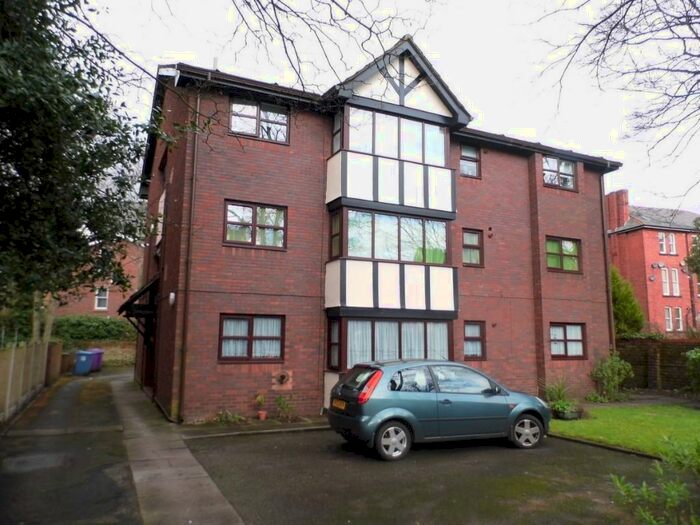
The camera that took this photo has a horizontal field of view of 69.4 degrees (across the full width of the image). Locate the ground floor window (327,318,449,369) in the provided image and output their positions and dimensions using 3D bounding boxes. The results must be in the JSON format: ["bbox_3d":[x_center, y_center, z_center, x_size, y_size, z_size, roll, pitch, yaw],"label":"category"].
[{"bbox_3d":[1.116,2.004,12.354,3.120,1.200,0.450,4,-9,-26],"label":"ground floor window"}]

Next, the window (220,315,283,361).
[{"bbox_3d":[-2.195,1.723,11.399,1.501,1.078,0.120,4,-9,-26],"label":"window"}]

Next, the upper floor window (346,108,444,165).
[{"bbox_3d":[1.248,-3.161,12.918,3.020,1.150,0.140,4,-9,-26],"label":"upper floor window"}]

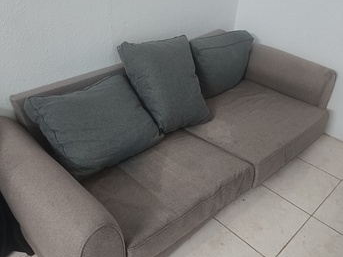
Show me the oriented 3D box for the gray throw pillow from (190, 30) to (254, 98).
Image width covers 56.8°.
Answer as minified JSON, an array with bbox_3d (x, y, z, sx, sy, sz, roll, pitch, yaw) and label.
[{"bbox_3d":[0.405,-0.550,2.663,0.583,0.411,0.170,-21,37,-29],"label":"gray throw pillow"}]

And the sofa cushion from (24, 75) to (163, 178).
[{"bbox_3d":[-0.417,-0.021,1.795,0.601,0.158,0.463,-25,80,-41],"label":"sofa cushion"}]

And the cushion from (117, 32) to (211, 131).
[{"bbox_3d":[-0.024,-0.284,2.122,0.456,0.618,0.158,-18,-6,-35],"label":"cushion"}]

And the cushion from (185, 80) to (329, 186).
[{"bbox_3d":[0.553,-0.056,2.419,0.935,0.216,0.855,-28,45,-35],"label":"cushion"}]

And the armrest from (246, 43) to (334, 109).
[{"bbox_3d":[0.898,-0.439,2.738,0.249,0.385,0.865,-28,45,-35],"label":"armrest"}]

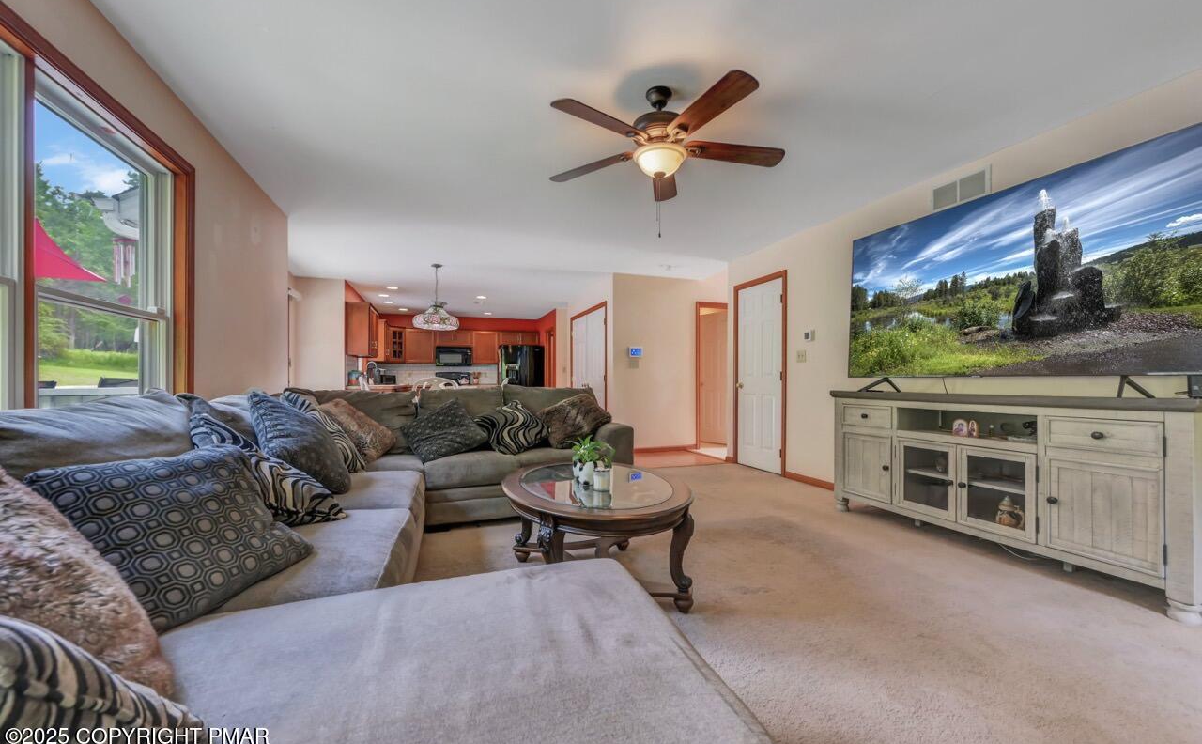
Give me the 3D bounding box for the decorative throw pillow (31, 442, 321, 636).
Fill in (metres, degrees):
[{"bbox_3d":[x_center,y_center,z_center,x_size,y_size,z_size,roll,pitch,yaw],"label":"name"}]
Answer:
[{"bbox_3d":[-1.090,0.405,1.252,0.460,0.170,0.460,45,14,12],"label":"decorative throw pillow"}]

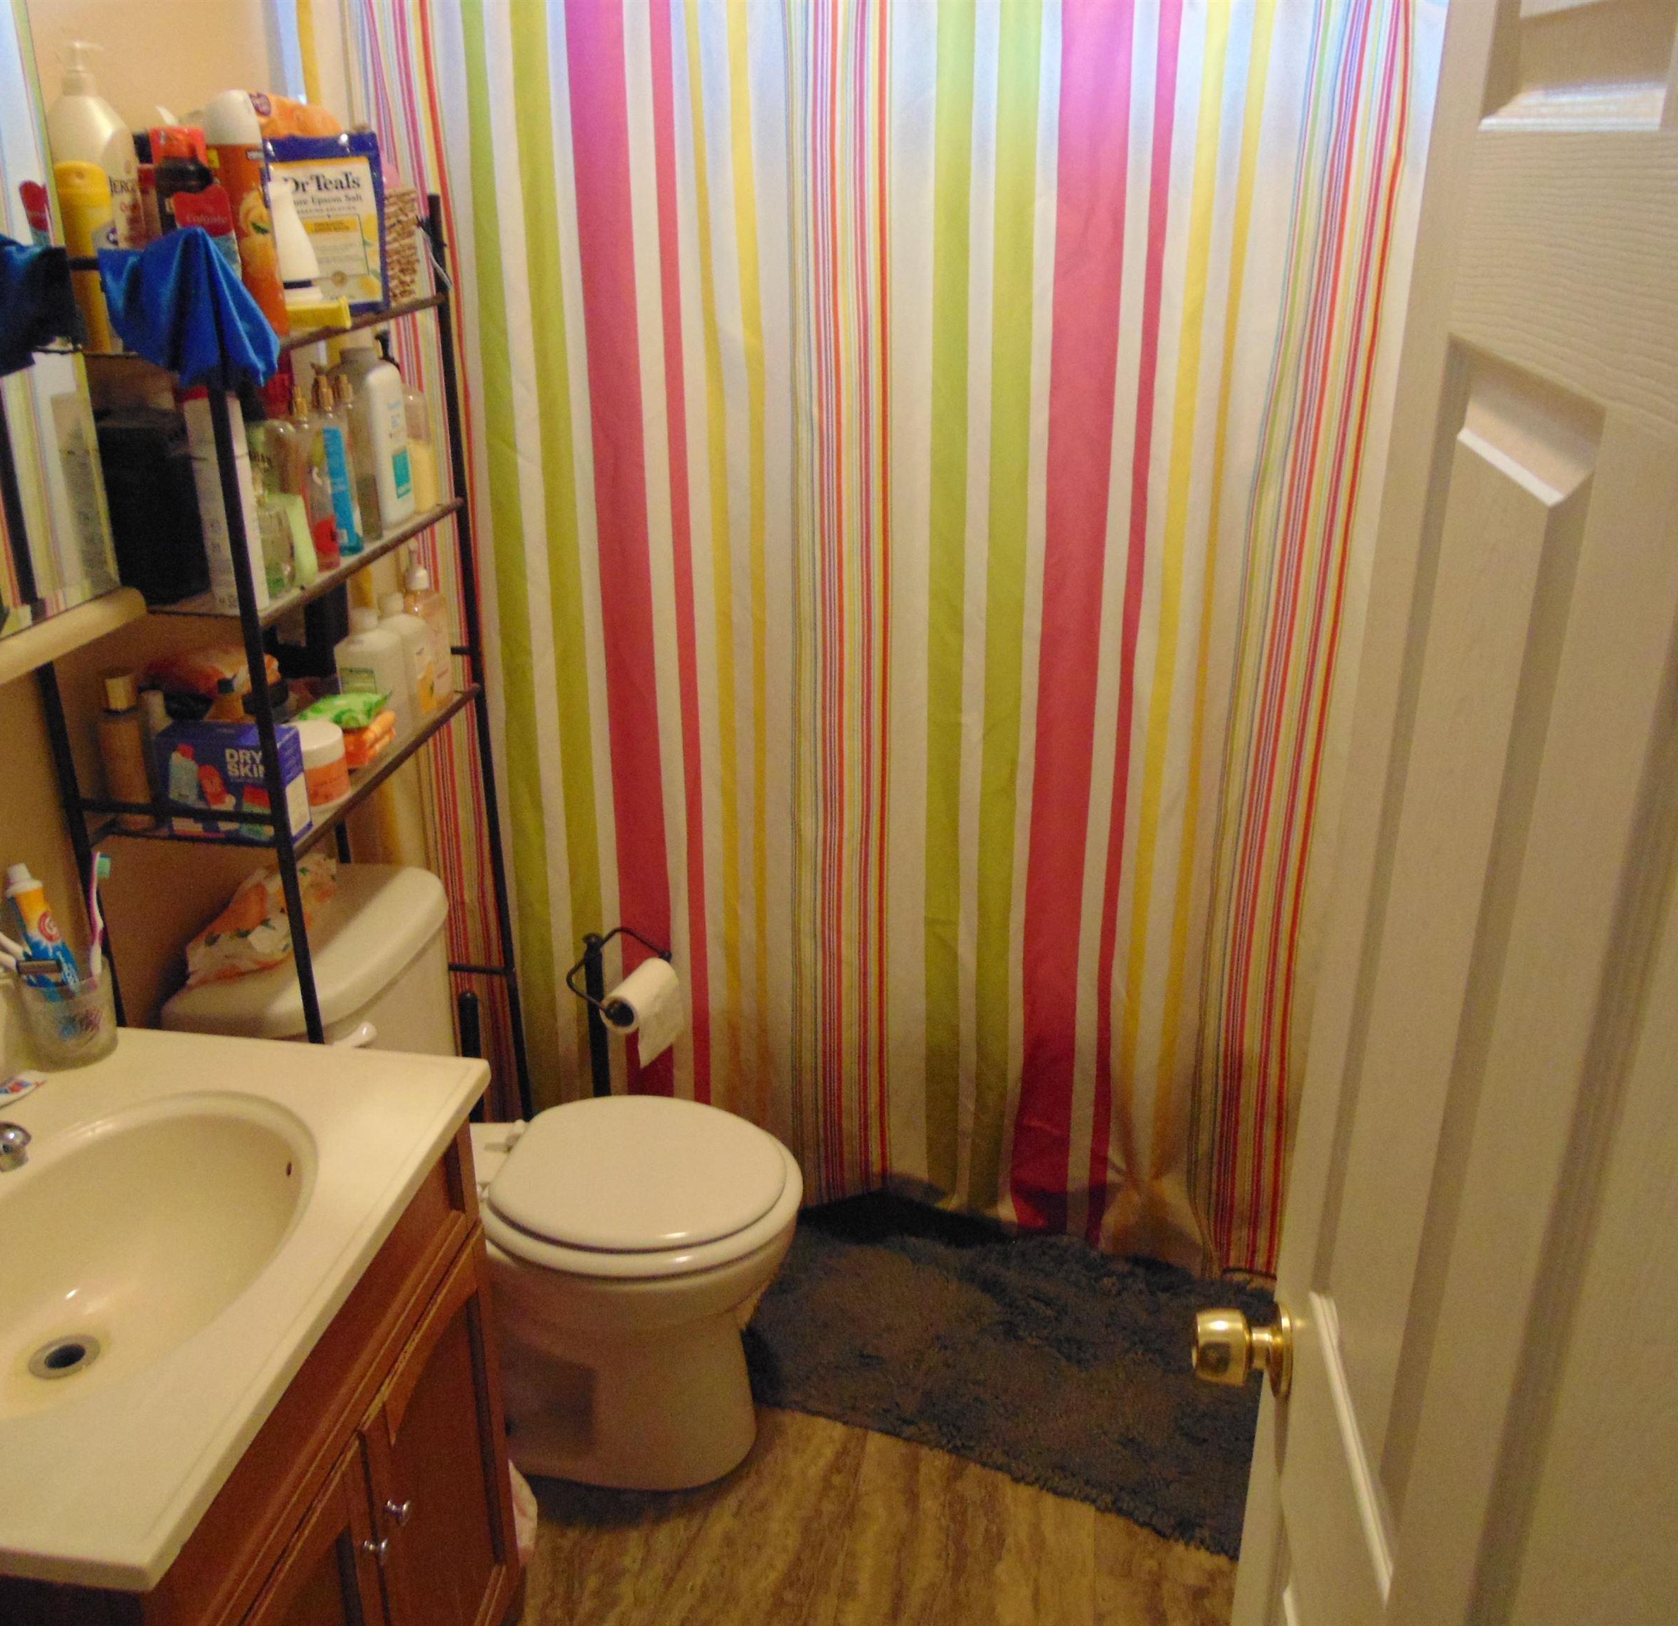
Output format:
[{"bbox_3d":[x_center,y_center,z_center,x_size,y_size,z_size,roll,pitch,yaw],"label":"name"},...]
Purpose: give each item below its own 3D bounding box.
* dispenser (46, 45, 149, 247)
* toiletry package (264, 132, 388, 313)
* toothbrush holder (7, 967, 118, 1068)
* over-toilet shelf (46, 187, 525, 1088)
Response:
[{"bbox_3d":[-0.690,-0.579,1.477,0.059,0.261,0.082,3,24,8],"label":"dispenser"},{"bbox_3d":[-0.588,-0.655,1.758,0.054,0.187,0.146,20,31,39],"label":"toiletry package"},{"bbox_3d":[-0.789,0.205,1.608,0.084,0.093,0.084,3,24,8],"label":"toothbrush holder"},{"bbox_3d":[-0.642,0.094,1.968,0.251,1.605,0.581,3,24,8],"label":"over-toilet shelf"}]

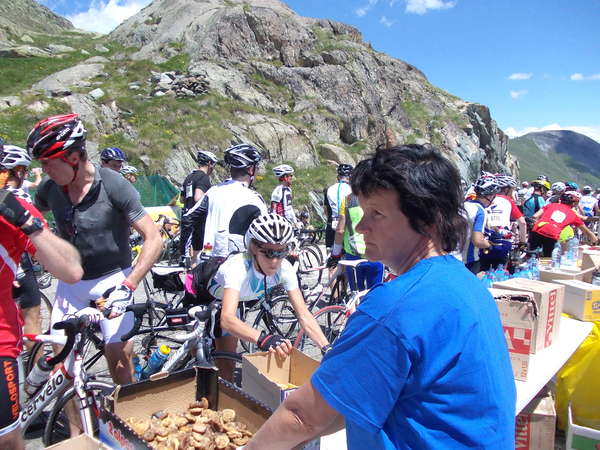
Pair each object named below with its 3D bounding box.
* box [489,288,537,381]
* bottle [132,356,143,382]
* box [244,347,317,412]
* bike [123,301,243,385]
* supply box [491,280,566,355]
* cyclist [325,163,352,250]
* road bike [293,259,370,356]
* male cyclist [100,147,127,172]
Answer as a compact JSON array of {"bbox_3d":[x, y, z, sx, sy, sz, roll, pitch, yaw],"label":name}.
[{"bbox_3d":[0.947,0.516,2.373,0.290,0.365,0.270,4,6,17],"label":"box"},{"bbox_3d":[-0.958,0.866,2.870,0.074,0.210,0.074,-14,3,9],"label":"bottle"},{"bbox_3d":[-0.056,0.624,1.802,0.206,0.200,0.332,-1,7,-29],"label":"box"},{"bbox_3d":[-0.893,0.820,2.812,1.670,1.000,0.430,3,6,8],"label":"bike"},{"bbox_3d":[1.290,0.505,2.754,0.300,0.330,0.257,-3,8,-41],"label":"supply box"},{"bbox_3d":[0.472,0.094,6.343,0.520,1.800,0.420,4,6,14],"label":"cyclist"},{"bbox_3d":[0.686,0.757,3.931,1.670,1.000,0.440,-1,7,-28],"label":"road bike"},{"bbox_3d":[-1.973,0.119,5.148,0.400,1.830,0.500,6,7,30],"label":"male cyclist"}]

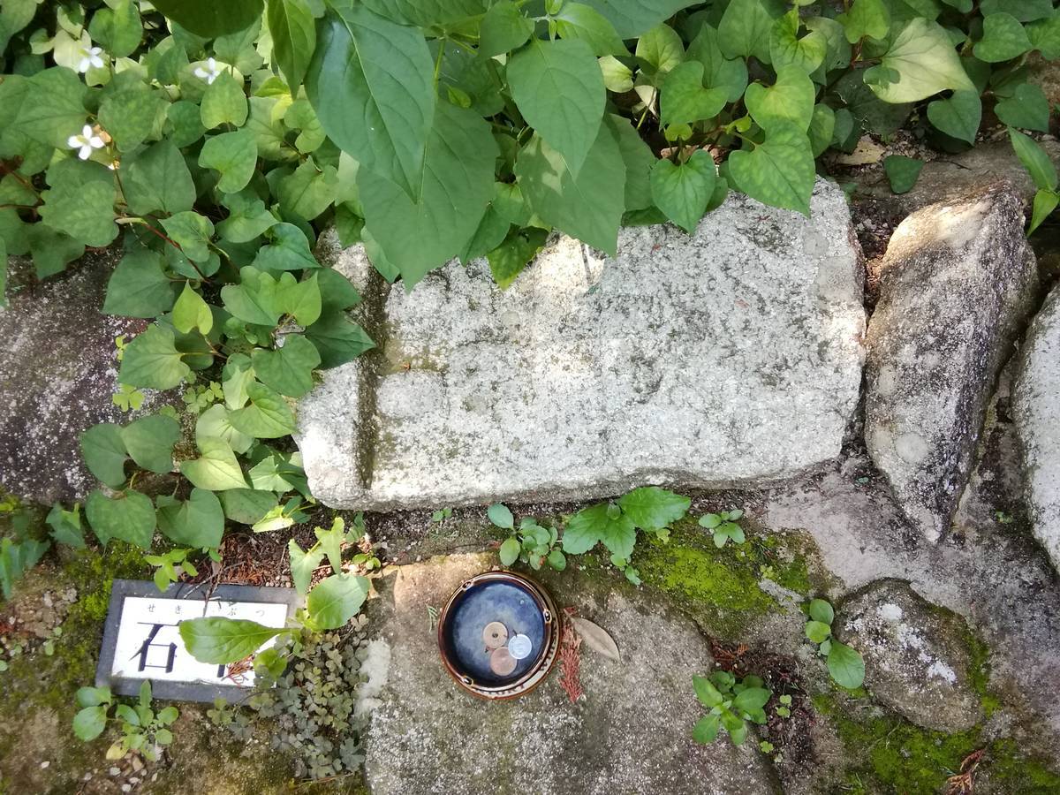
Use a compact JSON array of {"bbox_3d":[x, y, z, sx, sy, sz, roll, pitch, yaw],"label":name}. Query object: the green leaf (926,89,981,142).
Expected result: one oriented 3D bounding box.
[{"bbox_3d":[0.382,-0.253,0.715,0.048,0.012,0.057,-30,86,1],"label":"green leaf"}]

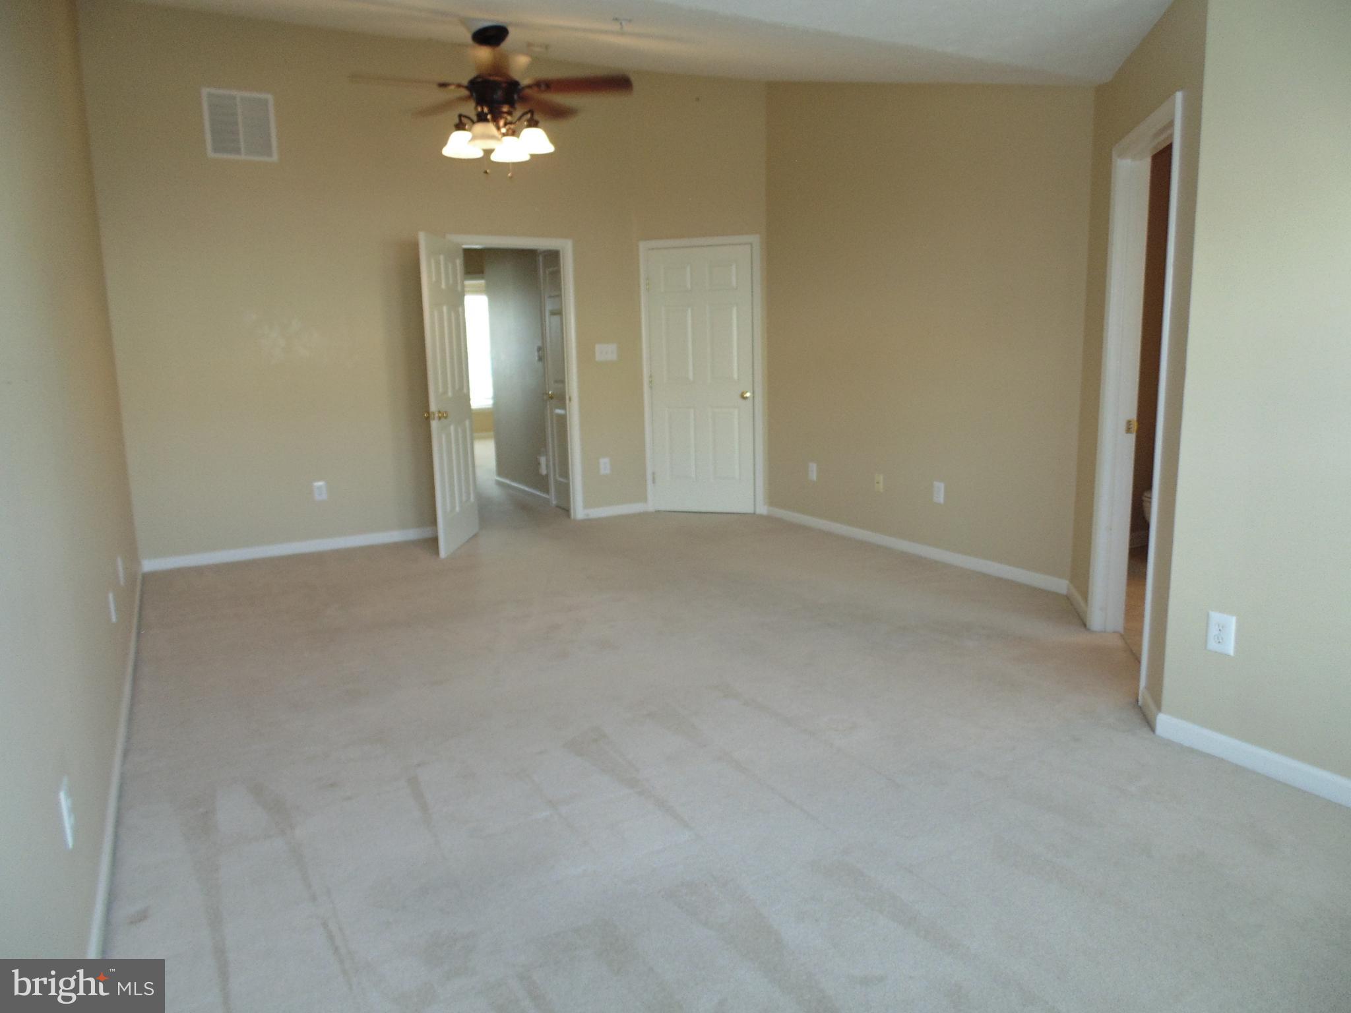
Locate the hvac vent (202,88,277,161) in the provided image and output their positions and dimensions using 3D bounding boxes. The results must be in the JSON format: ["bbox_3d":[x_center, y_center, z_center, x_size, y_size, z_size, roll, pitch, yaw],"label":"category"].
[{"bbox_3d":[-2.612,-2.292,5.160,0.380,0.395,0.020,-7,12,-30],"label":"hvac vent"}]

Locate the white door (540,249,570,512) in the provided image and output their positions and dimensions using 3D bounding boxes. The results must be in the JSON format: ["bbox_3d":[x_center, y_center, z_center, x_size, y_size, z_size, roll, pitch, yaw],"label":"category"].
[{"bbox_3d":[-0.900,-0.978,6.896,0.045,2.040,0.560,-7,12,-30],"label":"white door"}]

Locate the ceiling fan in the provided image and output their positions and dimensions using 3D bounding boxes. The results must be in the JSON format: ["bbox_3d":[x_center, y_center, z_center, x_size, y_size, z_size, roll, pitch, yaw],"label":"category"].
[{"bbox_3d":[-0.880,-1.996,4.152,1.330,0.649,1.330,-1,10,0],"label":"ceiling fan"}]

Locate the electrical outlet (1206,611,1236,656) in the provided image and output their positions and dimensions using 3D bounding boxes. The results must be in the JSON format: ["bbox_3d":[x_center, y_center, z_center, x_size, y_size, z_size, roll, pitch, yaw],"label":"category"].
[{"bbox_3d":[1.608,0.375,2.527,0.010,0.118,0.076,-7,12,-30],"label":"electrical outlet"}]

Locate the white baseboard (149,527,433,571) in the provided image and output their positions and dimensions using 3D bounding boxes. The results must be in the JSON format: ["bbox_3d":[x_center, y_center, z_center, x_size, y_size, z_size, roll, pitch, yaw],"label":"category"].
[{"bbox_3d":[-2.425,0.261,5.722,1.930,0.080,0.016,-7,12,-30],"label":"white baseboard"}]

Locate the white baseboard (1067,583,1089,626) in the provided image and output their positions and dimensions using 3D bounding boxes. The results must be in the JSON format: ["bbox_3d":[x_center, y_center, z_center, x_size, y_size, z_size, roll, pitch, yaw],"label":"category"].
[{"bbox_3d":[1.901,0.454,4.069,0.016,0.082,0.540,1,11,15],"label":"white baseboard"}]

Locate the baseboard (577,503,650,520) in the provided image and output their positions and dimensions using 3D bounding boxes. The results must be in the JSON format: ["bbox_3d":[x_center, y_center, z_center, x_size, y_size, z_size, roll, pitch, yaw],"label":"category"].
[{"bbox_3d":[-0.481,0.024,6.807,0.570,0.080,0.016,-7,12,-30],"label":"baseboard"}]

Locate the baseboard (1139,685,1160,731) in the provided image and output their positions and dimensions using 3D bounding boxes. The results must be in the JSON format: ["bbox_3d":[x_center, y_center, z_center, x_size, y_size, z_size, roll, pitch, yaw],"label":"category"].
[{"bbox_3d":[1.582,0.670,2.864,0.016,0.082,0.225,1,11,15],"label":"baseboard"}]

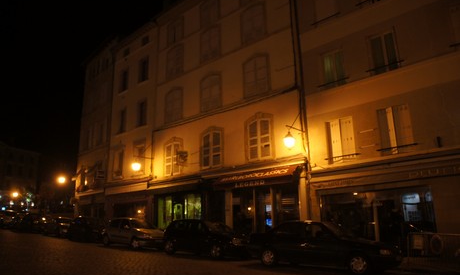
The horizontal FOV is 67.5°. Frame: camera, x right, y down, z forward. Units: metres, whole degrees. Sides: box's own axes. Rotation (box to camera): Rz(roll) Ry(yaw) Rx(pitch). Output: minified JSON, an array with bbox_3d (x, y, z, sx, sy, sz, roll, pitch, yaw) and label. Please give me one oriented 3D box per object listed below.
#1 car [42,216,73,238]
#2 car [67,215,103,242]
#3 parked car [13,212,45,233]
[{"bbox_3d":[-10.726,5.851,22.849,4.050,1.440,1.700,-11,-17,39],"label":"car"},{"bbox_3d":[-7.463,5.030,19.326,3.853,1.440,1.650,-10,-16,40],"label":"car"},{"bbox_3d":[-13.507,6.047,24.608,4.102,1.450,1.680,-10,-17,40],"label":"parked car"}]

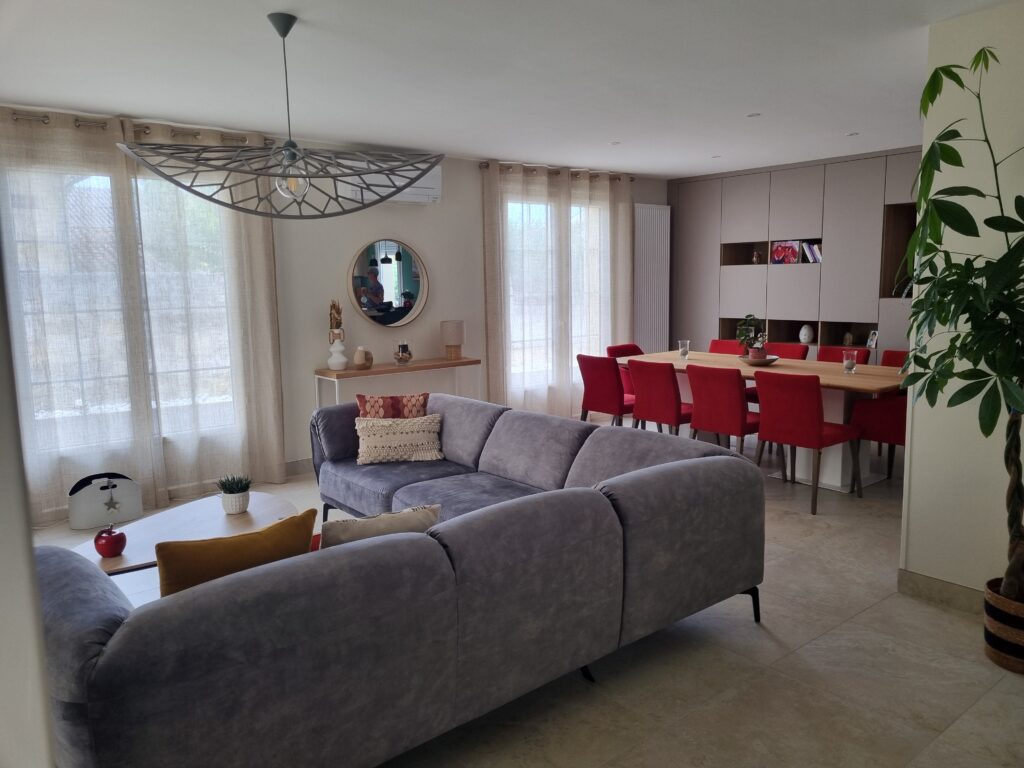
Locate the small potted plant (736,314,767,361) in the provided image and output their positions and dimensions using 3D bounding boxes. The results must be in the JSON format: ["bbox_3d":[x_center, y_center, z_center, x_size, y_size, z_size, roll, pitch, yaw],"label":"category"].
[{"bbox_3d":[1.899,-0.342,6.087,0.225,0.370,0.225,-7,10,-39],"label":"small potted plant"}]

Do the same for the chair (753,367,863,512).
[{"bbox_3d":[1.945,0.332,5.046,0.620,0.870,0.445,-7,10,-40],"label":"chair"}]

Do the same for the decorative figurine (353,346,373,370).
[{"bbox_3d":[-1.143,-0.200,5.926,0.135,0.180,0.085,-7,10,-39],"label":"decorative figurine"}]

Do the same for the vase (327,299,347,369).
[{"bbox_3d":[-1.336,-0.378,5.887,0.150,0.550,0.150,-7,10,-39],"label":"vase"}]

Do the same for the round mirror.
[{"bbox_3d":[-0.991,-0.811,6.228,0.705,0.705,0.084,-7,10,-39],"label":"round mirror"}]

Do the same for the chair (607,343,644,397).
[{"bbox_3d":[1.200,0.098,6.813,0.560,0.860,0.600,-7,10,-39],"label":"chair"}]

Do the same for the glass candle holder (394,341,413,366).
[{"bbox_3d":[-0.893,-0.256,6.327,0.150,0.197,0.150,-1,8,0],"label":"glass candle holder"}]

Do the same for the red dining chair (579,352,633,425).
[{"bbox_3d":[0.907,0.181,6.320,0.620,0.870,0.445,-7,10,-40],"label":"red dining chair"}]

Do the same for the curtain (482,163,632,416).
[{"bbox_3d":[0.505,-0.795,7.395,1.900,2.480,0.150,-7,10,-39],"label":"curtain"}]

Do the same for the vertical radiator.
[{"bbox_3d":[1.510,-0.929,8.416,0.585,2.000,0.090,-7,10,-40],"label":"vertical radiator"}]

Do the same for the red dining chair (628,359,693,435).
[{"bbox_3d":[1.246,0.236,5.863,0.620,0.870,0.445,-7,10,-40],"label":"red dining chair"}]

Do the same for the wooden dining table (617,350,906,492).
[{"bbox_3d":[1.948,0.238,6.153,1.270,0.765,2.550,-7,10,-40],"label":"wooden dining table"}]

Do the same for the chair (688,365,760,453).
[{"bbox_3d":[1.588,0.285,5.448,0.620,0.870,0.445,-7,10,-40],"label":"chair"}]

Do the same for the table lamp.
[{"bbox_3d":[-0.506,-0.378,6.651,0.210,0.340,0.210,-1,8,0],"label":"table lamp"}]

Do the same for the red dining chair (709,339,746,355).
[{"bbox_3d":[1.838,0.054,7.042,0.600,0.860,0.440,-7,10,-39],"label":"red dining chair"}]

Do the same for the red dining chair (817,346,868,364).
[{"bbox_3d":[2.541,0.160,6.262,0.620,0.870,0.445,-7,10,-40],"label":"red dining chair"}]

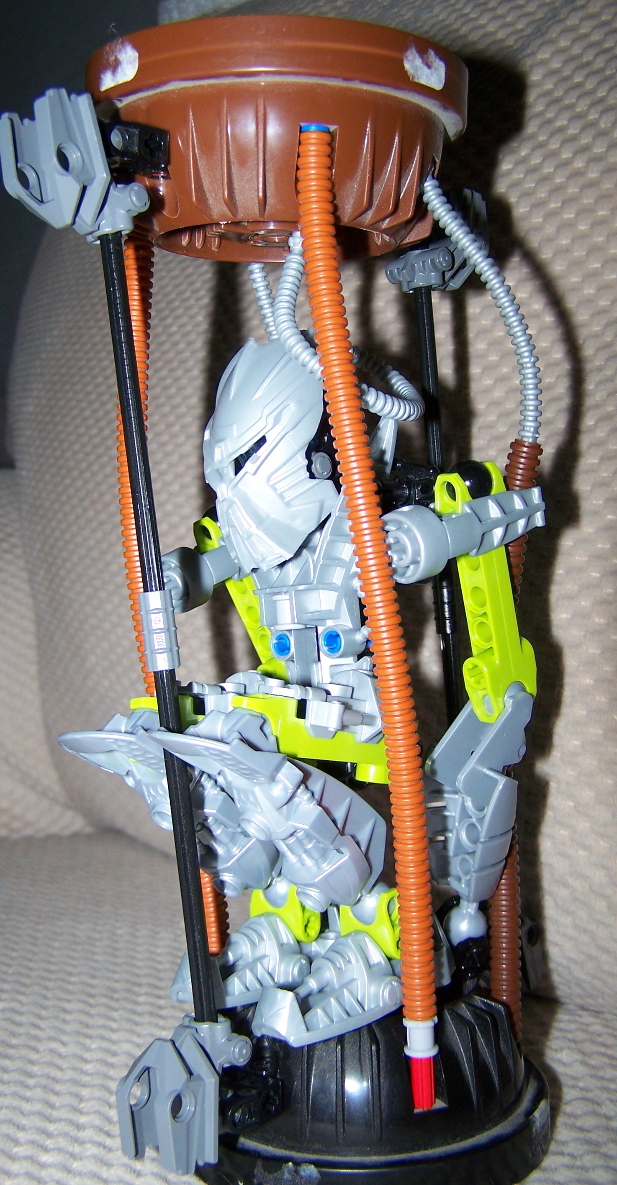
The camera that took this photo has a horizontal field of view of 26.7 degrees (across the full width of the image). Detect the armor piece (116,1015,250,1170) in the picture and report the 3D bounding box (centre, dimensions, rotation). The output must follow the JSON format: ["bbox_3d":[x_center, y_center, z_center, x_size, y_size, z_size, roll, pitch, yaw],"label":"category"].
[{"bbox_3d":[-0.026,0.102,0.265,0.025,0.029,0.017,-2,4,38],"label":"armor piece"}]

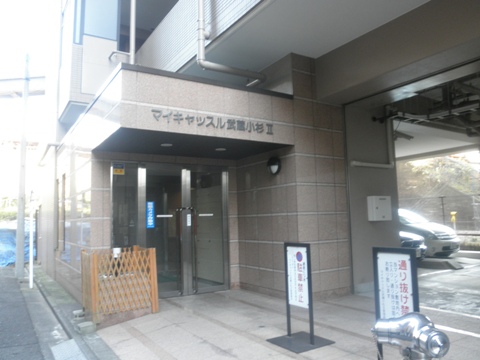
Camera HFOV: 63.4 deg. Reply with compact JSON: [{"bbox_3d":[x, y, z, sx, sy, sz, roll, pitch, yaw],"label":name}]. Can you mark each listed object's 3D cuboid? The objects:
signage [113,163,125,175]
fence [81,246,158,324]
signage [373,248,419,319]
[{"bbox_3d":[-2.054,-0.188,6.578,0.186,0.198,0.015,2,-7,-32],"label":"signage"},{"bbox_3d":[-1.778,1.464,5.658,0.896,0.909,0.922,2,-7,-32],"label":"fence"},{"bbox_3d":[1.245,1.072,3.160,0.518,1.018,0.506,2,-7,-32],"label":"signage"}]

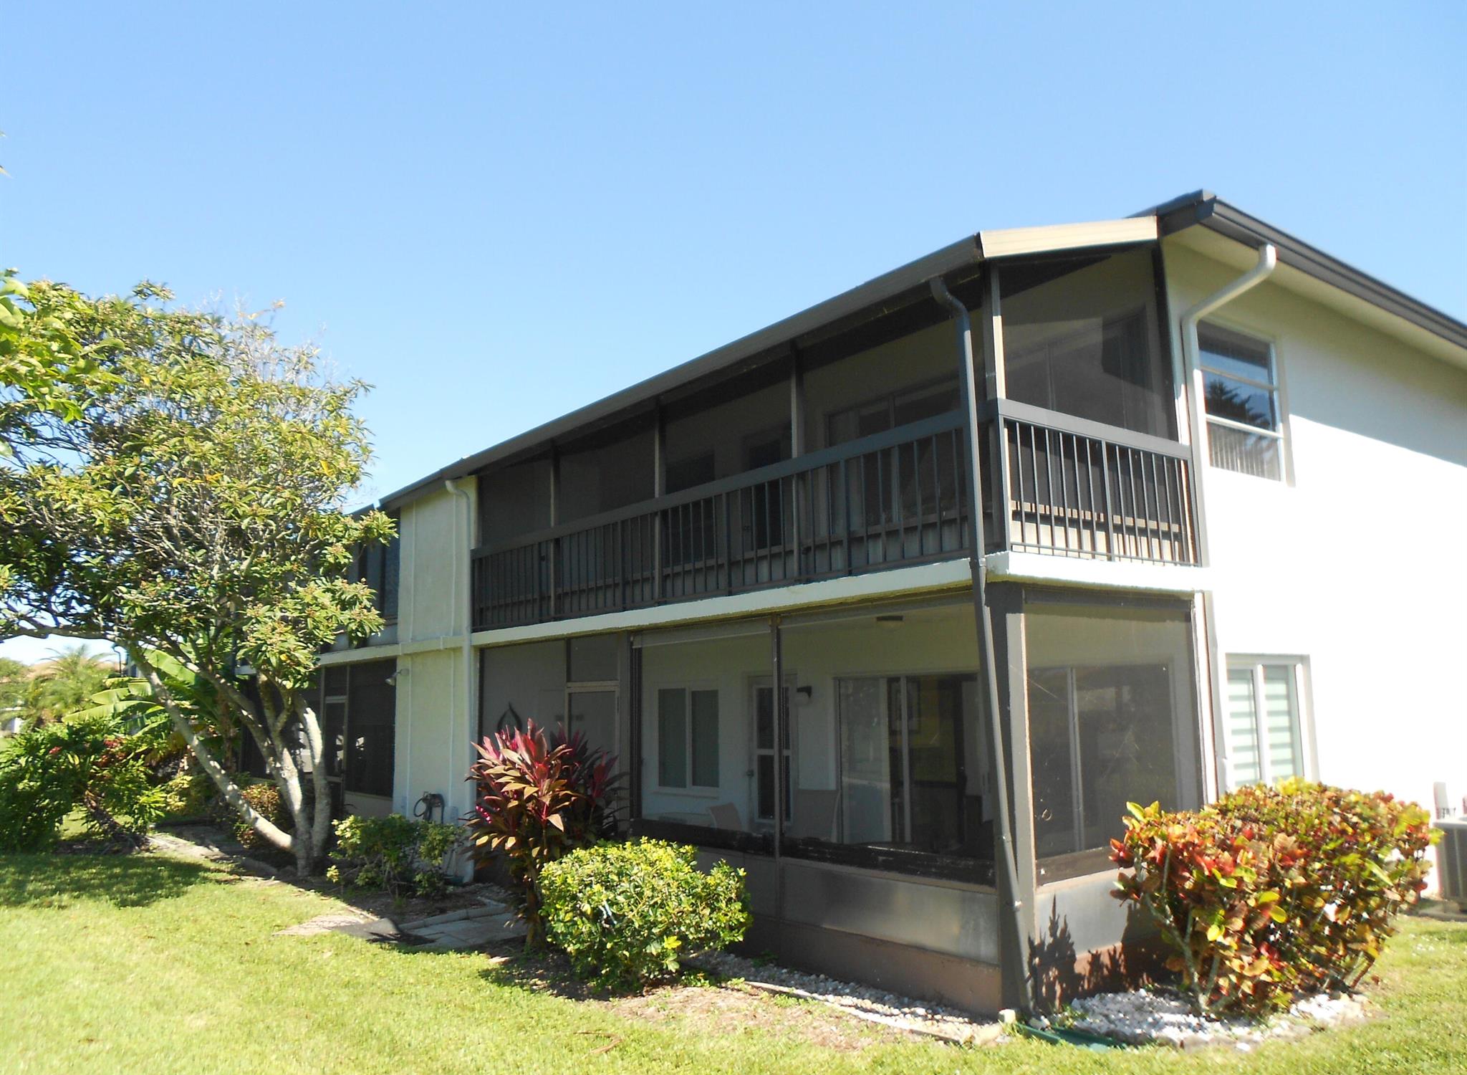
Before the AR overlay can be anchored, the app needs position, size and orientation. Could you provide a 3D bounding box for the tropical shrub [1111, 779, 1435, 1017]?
[{"bbox_3d":[3.363,2.216,6.935,1.900,1.320,1.420,6,-11,-37],"label":"tropical shrub"}]

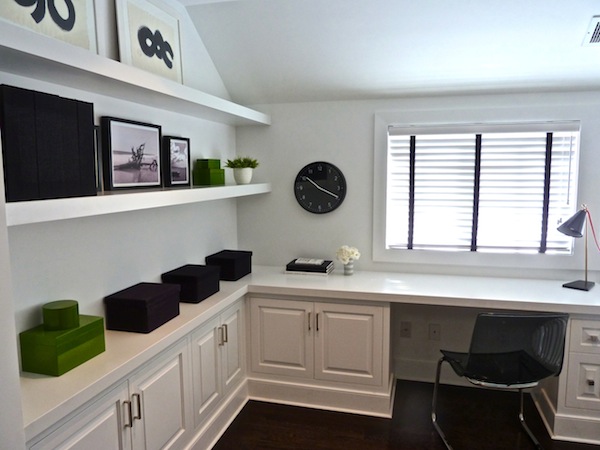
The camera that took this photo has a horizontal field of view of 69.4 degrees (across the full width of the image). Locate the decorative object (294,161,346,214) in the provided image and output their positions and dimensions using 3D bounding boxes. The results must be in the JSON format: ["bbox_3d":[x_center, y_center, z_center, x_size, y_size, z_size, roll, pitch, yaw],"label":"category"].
[{"bbox_3d":[0.140,-0.258,2.987,0.364,0.364,0.042,1,7,16],"label":"decorative object"}]

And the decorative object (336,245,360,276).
[{"bbox_3d":[0.321,0.230,2.888,0.164,0.192,0.155,1,7,16],"label":"decorative object"}]

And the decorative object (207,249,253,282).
[{"bbox_3d":[-0.464,0.263,2.871,0.210,0.150,0.260,1,7,16],"label":"decorative object"}]

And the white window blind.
[{"bbox_3d":[1.115,-0.232,2.744,1.099,0.803,0.060,1,7,16],"label":"white window blind"}]

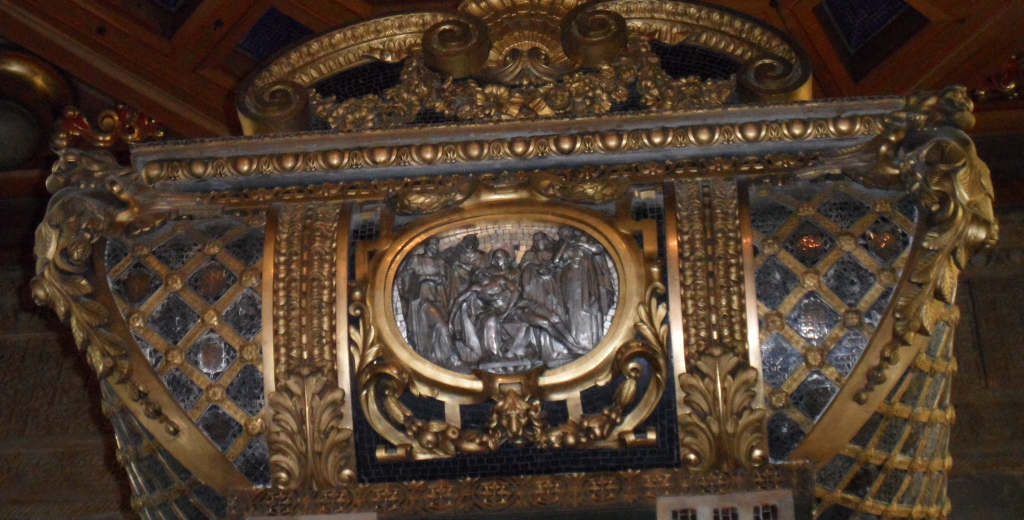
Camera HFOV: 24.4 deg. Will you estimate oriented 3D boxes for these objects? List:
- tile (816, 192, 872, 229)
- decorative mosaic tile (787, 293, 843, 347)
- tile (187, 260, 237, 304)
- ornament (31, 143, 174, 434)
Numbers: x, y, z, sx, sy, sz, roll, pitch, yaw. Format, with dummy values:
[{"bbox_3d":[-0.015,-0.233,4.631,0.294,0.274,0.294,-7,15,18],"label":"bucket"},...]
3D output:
[{"bbox_3d":[0.739,-0.108,5.277,0.117,0.096,0.020,-3,-30,6],"label":"tile"},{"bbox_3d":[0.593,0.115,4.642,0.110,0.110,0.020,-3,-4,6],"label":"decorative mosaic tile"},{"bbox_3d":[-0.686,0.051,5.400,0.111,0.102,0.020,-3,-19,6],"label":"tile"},{"bbox_3d":[-0.927,0.071,5.382,0.180,0.600,0.190,-28,-12,28],"label":"ornament"}]

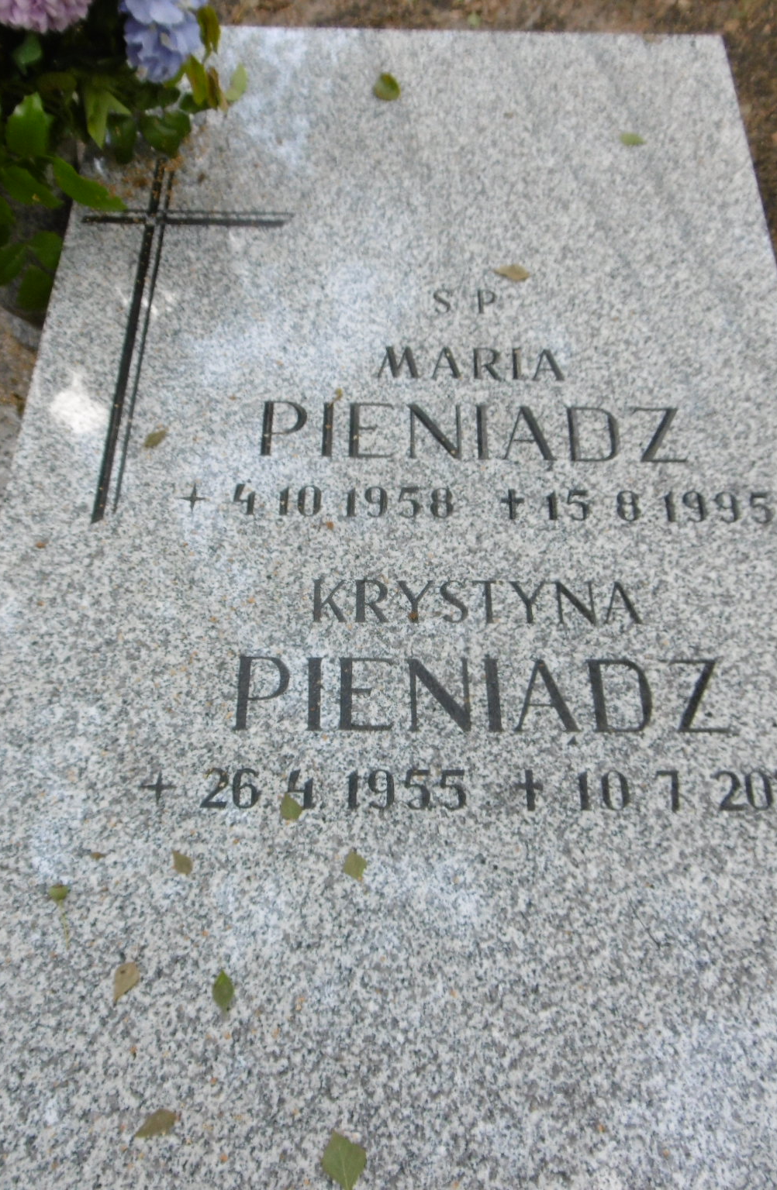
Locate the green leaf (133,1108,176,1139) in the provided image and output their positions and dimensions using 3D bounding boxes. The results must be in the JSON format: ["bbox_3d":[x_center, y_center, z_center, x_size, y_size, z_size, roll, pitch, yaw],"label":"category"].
[{"bbox_3d":[-0.173,0.401,0.827,0.018,0.006,0.029,38,66,20],"label":"green leaf"}]

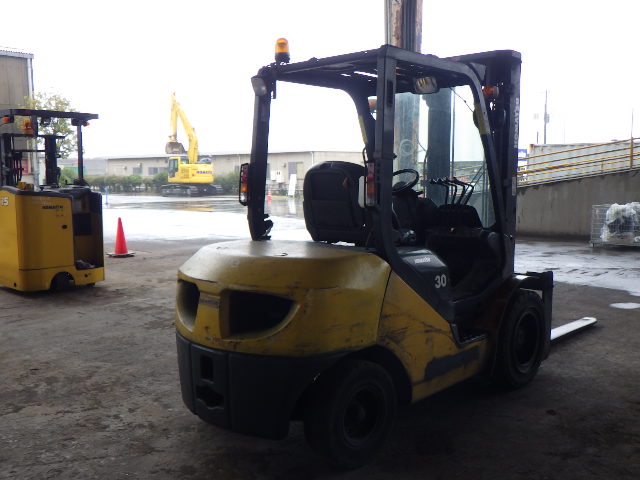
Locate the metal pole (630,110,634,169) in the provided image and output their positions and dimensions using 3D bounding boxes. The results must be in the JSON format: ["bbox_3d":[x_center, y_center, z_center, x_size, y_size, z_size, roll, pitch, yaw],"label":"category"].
[{"bbox_3d":[7.180,-2.321,14.442,0.080,1.400,0.080,0,6,0],"label":"metal pole"}]

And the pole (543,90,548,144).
[{"bbox_3d":[24.662,-10.939,69.261,0.350,10.860,0.350,0,6,0],"label":"pole"}]

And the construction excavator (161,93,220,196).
[{"bbox_3d":[-9.944,-7.201,47.330,5.100,7.900,2.900,5,8,44],"label":"construction excavator"}]

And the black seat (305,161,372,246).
[{"bbox_3d":[0.256,-0.239,3.963,0.510,0.520,0.570,5,8,43],"label":"black seat"}]

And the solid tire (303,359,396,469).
[{"bbox_3d":[0.165,0.880,3.275,0.180,0.555,0.555,5,8,43],"label":"solid tire"}]

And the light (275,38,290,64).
[{"bbox_3d":[-0.234,-1.182,3.930,0.100,0.165,0.100,0,6,0],"label":"light"}]

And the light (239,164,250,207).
[{"bbox_3d":[-0.463,-0.349,3.924,0.080,0.250,0.055,5,8,43],"label":"light"}]

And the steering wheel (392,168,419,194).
[{"bbox_3d":[0.523,-0.383,4.232,0.310,0.060,0.310,5,40,43],"label":"steering wheel"}]

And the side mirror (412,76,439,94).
[{"bbox_3d":[0.687,-1.007,4.097,0.190,0.125,0.060,3,7,31],"label":"side mirror"}]

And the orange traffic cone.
[{"bbox_3d":[-3.805,-0.071,12.002,0.370,0.700,0.370,3,6,28],"label":"orange traffic cone"}]

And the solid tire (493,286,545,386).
[{"bbox_3d":[1.368,0.691,4.488,0.220,0.685,0.685,5,8,43],"label":"solid tire"}]

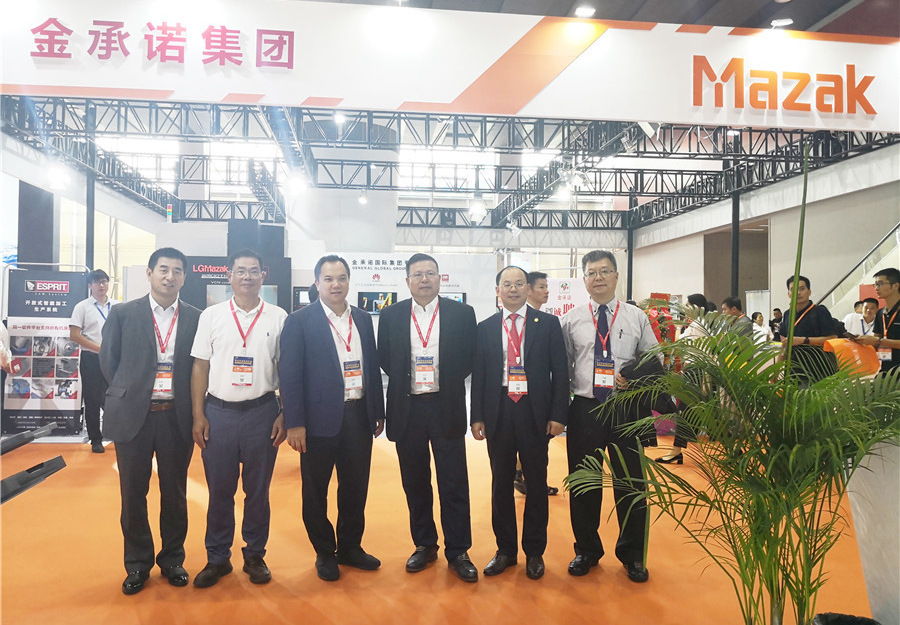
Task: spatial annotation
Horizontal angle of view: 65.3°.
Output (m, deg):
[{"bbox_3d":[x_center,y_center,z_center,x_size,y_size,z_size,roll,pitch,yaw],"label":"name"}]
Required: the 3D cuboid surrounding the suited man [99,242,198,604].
[{"bbox_3d":[-1.579,0.519,3.700,0.510,1.720,0.360,1,-1,-30],"label":"suited man"}]

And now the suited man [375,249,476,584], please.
[{"bbox_3d":[-0.123,0.537,3.830,0.550,1.710,0.360,0,-1,-3],"label":"suited man"}]

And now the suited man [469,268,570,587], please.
[{"bbox_3d":[0.380,0.572,3.840,0.530,1.650,0.340,0,-1,8],"label":"suited man"}]

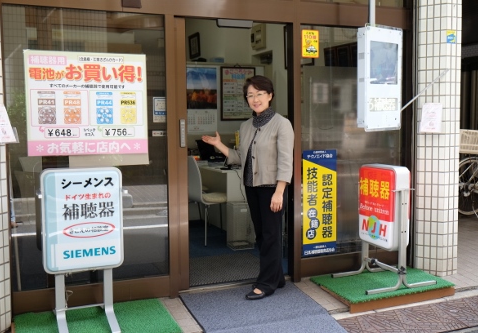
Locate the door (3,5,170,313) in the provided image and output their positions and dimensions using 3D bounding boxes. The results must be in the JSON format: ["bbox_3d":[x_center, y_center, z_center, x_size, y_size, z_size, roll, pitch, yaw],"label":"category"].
[{"bbox_3d":[-0.976,-0.038,3.489,1.036,1.974,0.050,-2,4,-21],"label":"door"}]

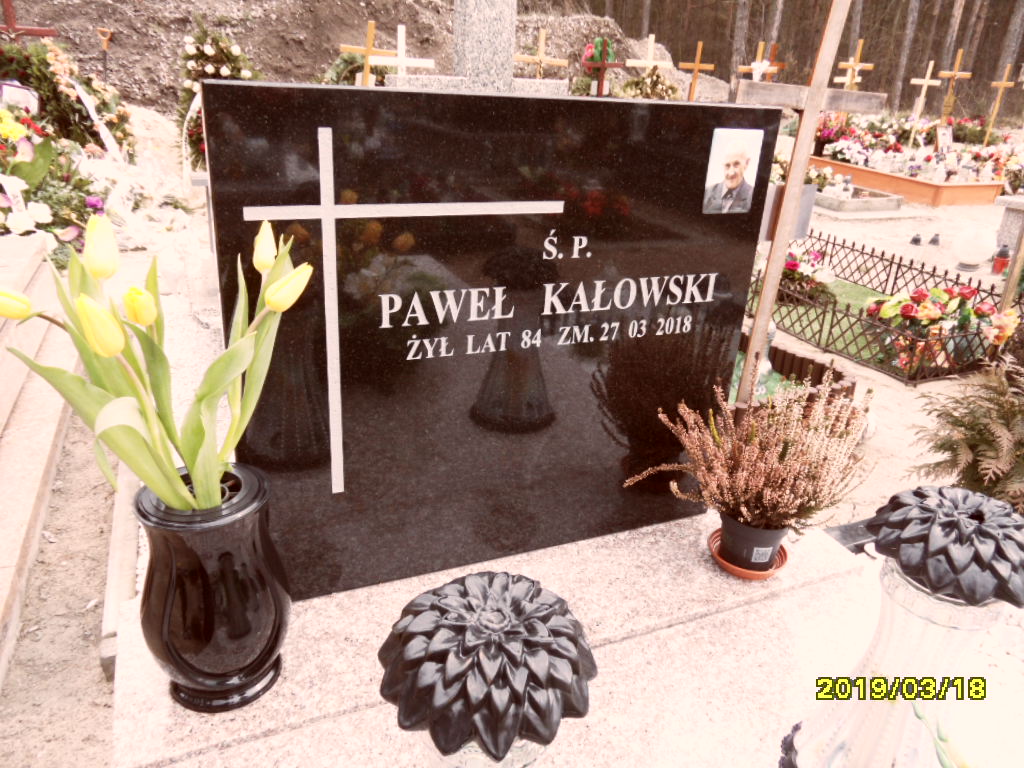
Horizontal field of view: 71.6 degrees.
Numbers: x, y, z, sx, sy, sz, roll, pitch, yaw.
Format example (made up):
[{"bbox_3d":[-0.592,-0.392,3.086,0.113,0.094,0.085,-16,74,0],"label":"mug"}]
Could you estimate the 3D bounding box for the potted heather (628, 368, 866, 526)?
[{"bbox_3d":[0.373,0.107,1.115,0.354,0.226,0.292,-7,26,-23],"label":"potted heather"}]

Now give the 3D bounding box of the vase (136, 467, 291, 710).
[{"bbox_3d":[-0.363,0.250,0.875,0.171,0.270,0.171,-7,26,-23],"label":"vase"}]

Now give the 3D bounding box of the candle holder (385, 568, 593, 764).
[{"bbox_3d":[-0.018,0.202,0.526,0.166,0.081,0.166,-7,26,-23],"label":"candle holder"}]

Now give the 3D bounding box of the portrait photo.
[{"bbox_3d":[0.335,-0.320,1.069,0.092,0.122,0.007,-7,25,-23],"label":"portrait photo"}]

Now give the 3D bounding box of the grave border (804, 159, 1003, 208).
[{"bbox_3d":[4.740,-2.550,8.860,1.000,0.225,2.130,-6,26,-21],"label":"grave border"}]

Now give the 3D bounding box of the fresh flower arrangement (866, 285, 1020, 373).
[{"bbox_3d":[1.872,-0.241,3.080,0.560,0.300,0.360,-7,26,-23],"label":"fresh flower arrangement"}]

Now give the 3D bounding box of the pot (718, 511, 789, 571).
[{"bbox_3d":[0.408,0.253,1.207,0.109,0.083,0.109,3,24,-1],"label":"pot"}]

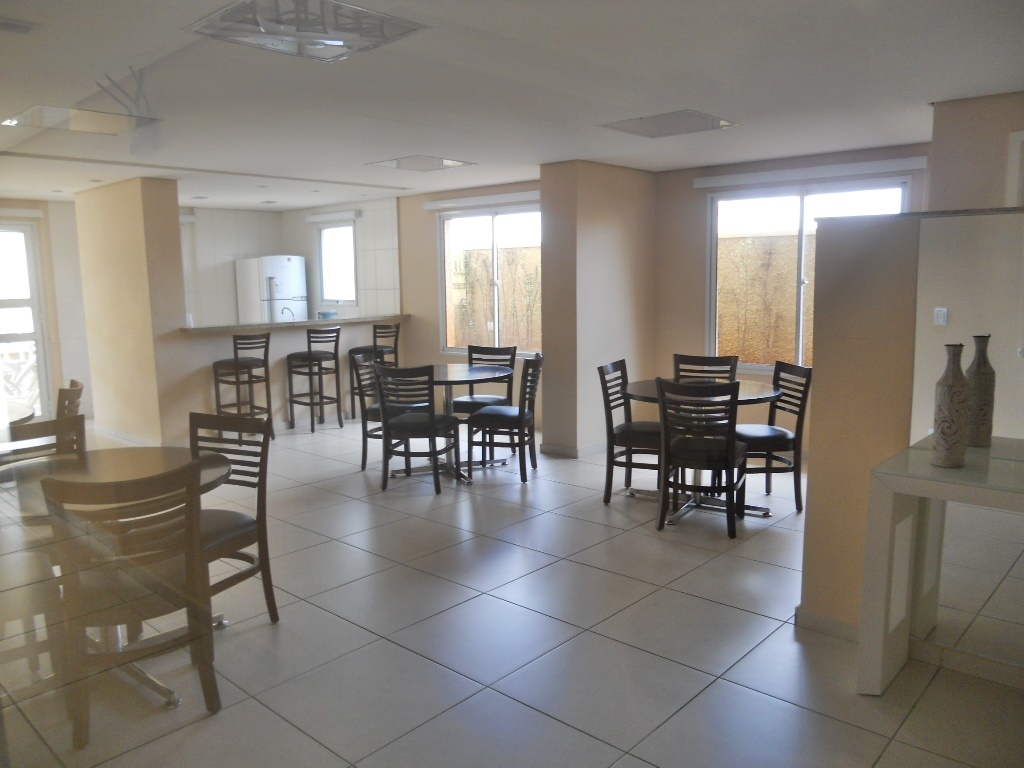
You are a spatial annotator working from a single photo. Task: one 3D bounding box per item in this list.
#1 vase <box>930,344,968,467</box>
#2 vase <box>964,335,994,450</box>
[{"bbox_3d":[1.537,0.072,2.796,0.110,0.430,0.110,6,11,42],"label":"vase"},{"bbox_3d":[1.775,0.026,3.029,0.118,0.414,0.118,6,11,42],"label":"vase"}]

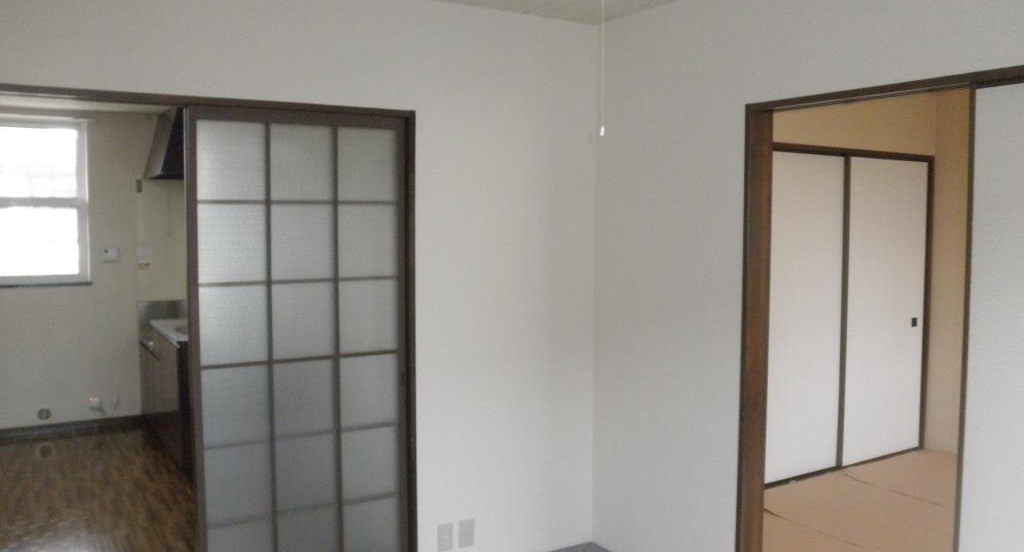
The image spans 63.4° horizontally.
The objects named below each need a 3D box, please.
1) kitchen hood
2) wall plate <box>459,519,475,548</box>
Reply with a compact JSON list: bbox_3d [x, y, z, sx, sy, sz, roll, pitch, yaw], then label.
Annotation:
[{"bbox_3d":[-2.314,-0.951,5.980,0.558,0.483,0.790,-3,5,-31],"label":"kitchen hood"},{"bbox_3d":[-0.186,1.082,3.477,0.070,0.120,0.009,-3,5,-32],"label":"wall plate"}]

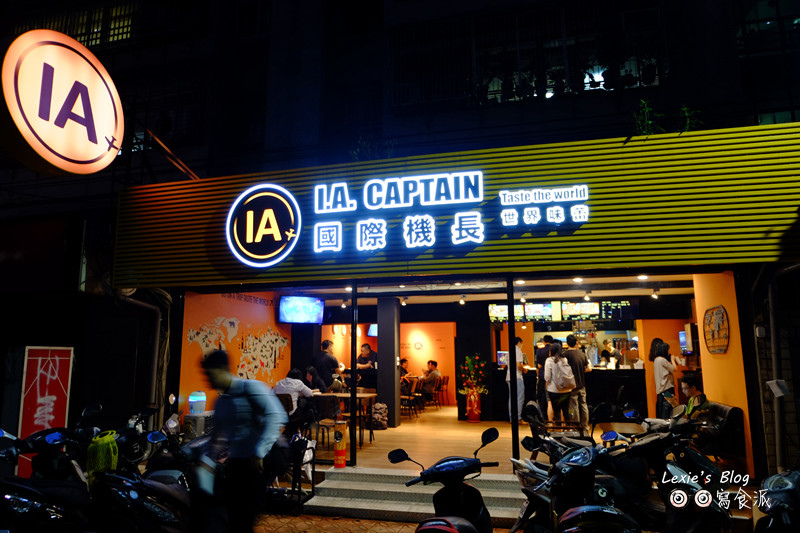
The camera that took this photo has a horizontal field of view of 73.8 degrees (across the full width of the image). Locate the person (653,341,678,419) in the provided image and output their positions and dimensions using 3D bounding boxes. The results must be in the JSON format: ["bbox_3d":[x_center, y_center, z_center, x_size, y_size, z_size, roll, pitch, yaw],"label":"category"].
[{"bbox_3d":[4.915,2.193,9.870,0.400,1.580,0.440,3,-9,-20],"label":"person"}]

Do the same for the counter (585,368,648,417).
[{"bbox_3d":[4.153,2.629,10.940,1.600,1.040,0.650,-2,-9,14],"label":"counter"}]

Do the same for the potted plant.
[{"bbox_3d":[1.493,2.473,10.827,0.600,1.350,0.570,-2,-9,14],"label":"potted plant"}]

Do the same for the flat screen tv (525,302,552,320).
[{"bbox_3d":[2.912,0.946,10.897,0.690,0.400,0.070,-2,-9,14],"label":"flat screen tv"}]

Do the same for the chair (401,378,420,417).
[{"bbox_3d":[0.088,2.845,11.600,0.500,0.860,0.430,-2,-9,14],"label":"chair"}]

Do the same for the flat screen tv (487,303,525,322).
[{"bbox_3d":[2.201,0.976,11.074,0.730,0.410,0.070,-2,-9,14],"label":"flat screen tv"}]

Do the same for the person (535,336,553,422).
[{"bbox_3d":[2.900,2.242,10.555,0.500,1.710,0.340,-2,-9,14],"label":"person"}]

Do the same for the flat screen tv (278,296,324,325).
[{"bbox_3d":[-1.937,0.873,10.528,0.910,0.520,0.080,3,-2,-25],"label":"flat screen tv"}]

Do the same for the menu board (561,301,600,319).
[{"bbox_3d":[3.648,0.904,10.716,0.740,0.410,0.070,-2,-9,14],"label":"menu board"}]

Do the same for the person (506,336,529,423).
[{"bbox_3d":[2.325,2.262,10.594,0.420,1.690,0.460,3,-9,-24],"label":"person"}]

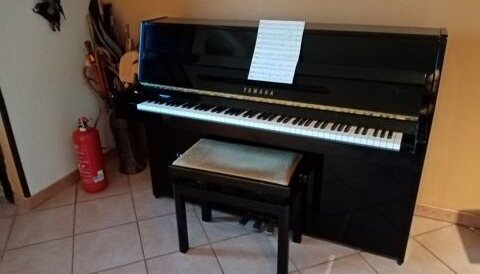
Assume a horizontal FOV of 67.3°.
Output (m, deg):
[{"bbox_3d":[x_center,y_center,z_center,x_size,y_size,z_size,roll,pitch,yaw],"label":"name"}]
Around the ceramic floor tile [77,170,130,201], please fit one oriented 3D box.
[{"bbox_3d":[-0.931,0.335,2.469,0.334,0.010,0.334,-9,25,-19],"label":"ceramic floor tile"}]

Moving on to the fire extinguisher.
[{"bbox_3d":[-0.980,0.108,2.343,0.168,0.507,0.172,12,26,27],"label":"fire extinguisher"}]

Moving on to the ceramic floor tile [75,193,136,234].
[{"bbox_3d":[-0.811,0.458,2.178,0.334,0.010,0.334,-9,25,-19],"label":"ceramic floor tile"}]

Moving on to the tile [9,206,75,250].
[{"bbox_3d":[-1.127,0.508,2.069,0.334,0.010,0.334,-9,25,-19],"label":"tile"}]

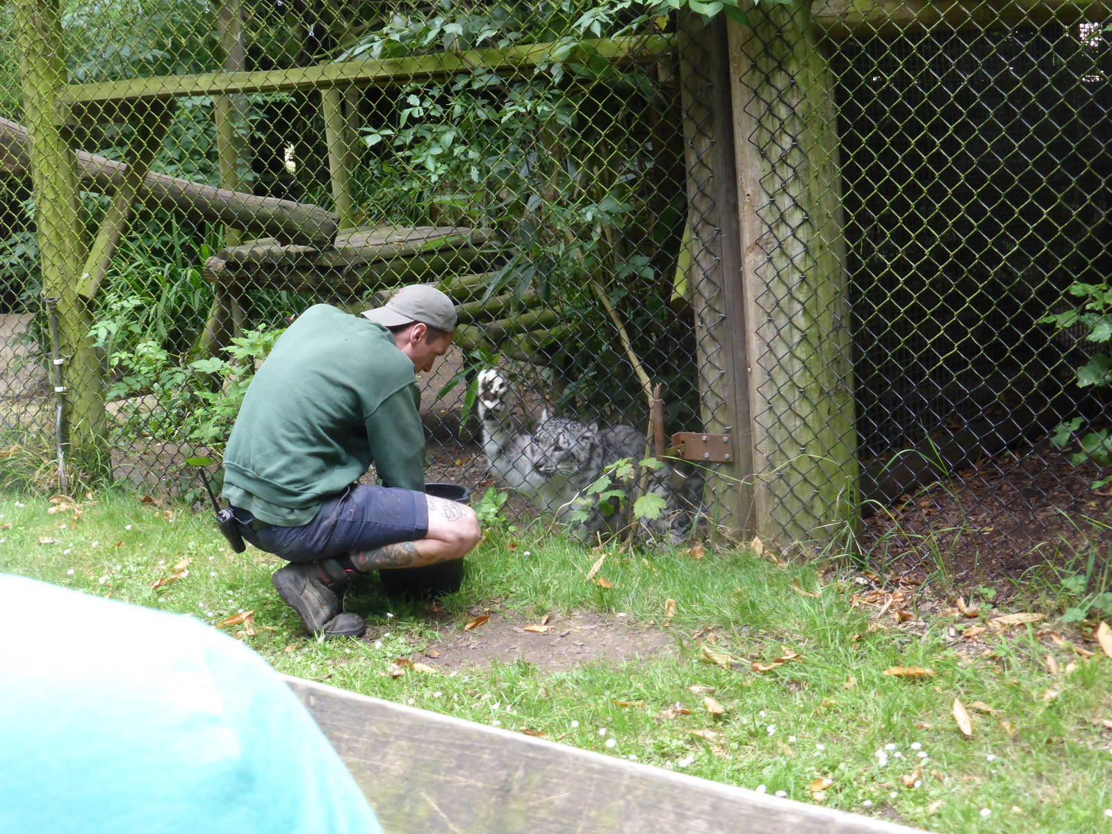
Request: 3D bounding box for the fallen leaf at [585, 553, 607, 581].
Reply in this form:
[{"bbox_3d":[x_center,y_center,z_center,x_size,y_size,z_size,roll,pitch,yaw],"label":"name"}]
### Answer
[{"bbox_3d":[0.111,0.417,5.180,0.035,0.015,0.095,30,64,13],"label":"fallen leaf"}]

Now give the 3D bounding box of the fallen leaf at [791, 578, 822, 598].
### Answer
[{"bbox_3d":[0.595,0.406,4.422,0.075,0.035,0.045,3,13,30],"label":"fallen leaf"}]

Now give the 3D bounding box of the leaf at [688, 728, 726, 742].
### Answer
[{"bbox_3d":[0.306,0.644,3.775,0.075,0.020,0.040,-1,9,19],"label":"leaf"}]

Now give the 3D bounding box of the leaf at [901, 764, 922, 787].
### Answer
[{"bbox_3d":[0.630,0.635,3.300,0.035,0.030,0.060,4,14,33],"label":"leaf"}]

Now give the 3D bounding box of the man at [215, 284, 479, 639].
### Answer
[{"bbox_3d":[-0.504,0.069,4.542,0.660,0.790,0.530,-7,12,-19],"label":"man"}]

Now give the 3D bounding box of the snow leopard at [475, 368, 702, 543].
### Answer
[{"bbox_3d":[0.084,0.058,5.286,0.450,0.450,0.720,6,15,38],"label":"snow leopard"}]

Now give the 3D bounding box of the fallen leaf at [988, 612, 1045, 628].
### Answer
[{"bbox_3d":[1.018,0.450,4.121,0.128,0.022,0.050,-5,12,-7],"label":"fallen leaf"}]

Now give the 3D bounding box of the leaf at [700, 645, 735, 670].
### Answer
[{"bbox_3d":[0.345,0.514,3.978,0.085,0.030,0.040,7,15,40],"label":"leaf"}]

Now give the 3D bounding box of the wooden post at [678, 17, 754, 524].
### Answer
[{"bbox_3d":[0.451,-0.621,5.500,0.120,2.000,0.110,2,11,34],"label":"wooden post"}]

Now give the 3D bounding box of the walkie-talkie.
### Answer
[{"bbox_3d":[-0.877,0.246,4.900,0.040,0.260,0.055,-32,14,-23],"label":"walkie-talkie"}]

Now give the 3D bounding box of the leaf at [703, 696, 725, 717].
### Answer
[{"bbox_3d":[0.334,0.612,3.940,0.035,0.015,0.080,-18,35,-20],"label":"leaf"}]

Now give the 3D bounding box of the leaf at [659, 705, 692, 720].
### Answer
[{"bbox_3d":[0.236,0.585,3.687,0.065,0.018,0.040,-4,12,-6],"label":"leaf"}]

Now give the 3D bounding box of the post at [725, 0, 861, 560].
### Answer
[{"bbox_3d":[0.660,-0.616,5.365,0.270,2.000,0.260,2,11,34],"label":"post"}]

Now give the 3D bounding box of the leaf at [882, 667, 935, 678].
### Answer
[{"bbox_3d":[0.770,0.559,4.073,0.115,0.025,0.040,-3,9,6],"label":"leaf"}]

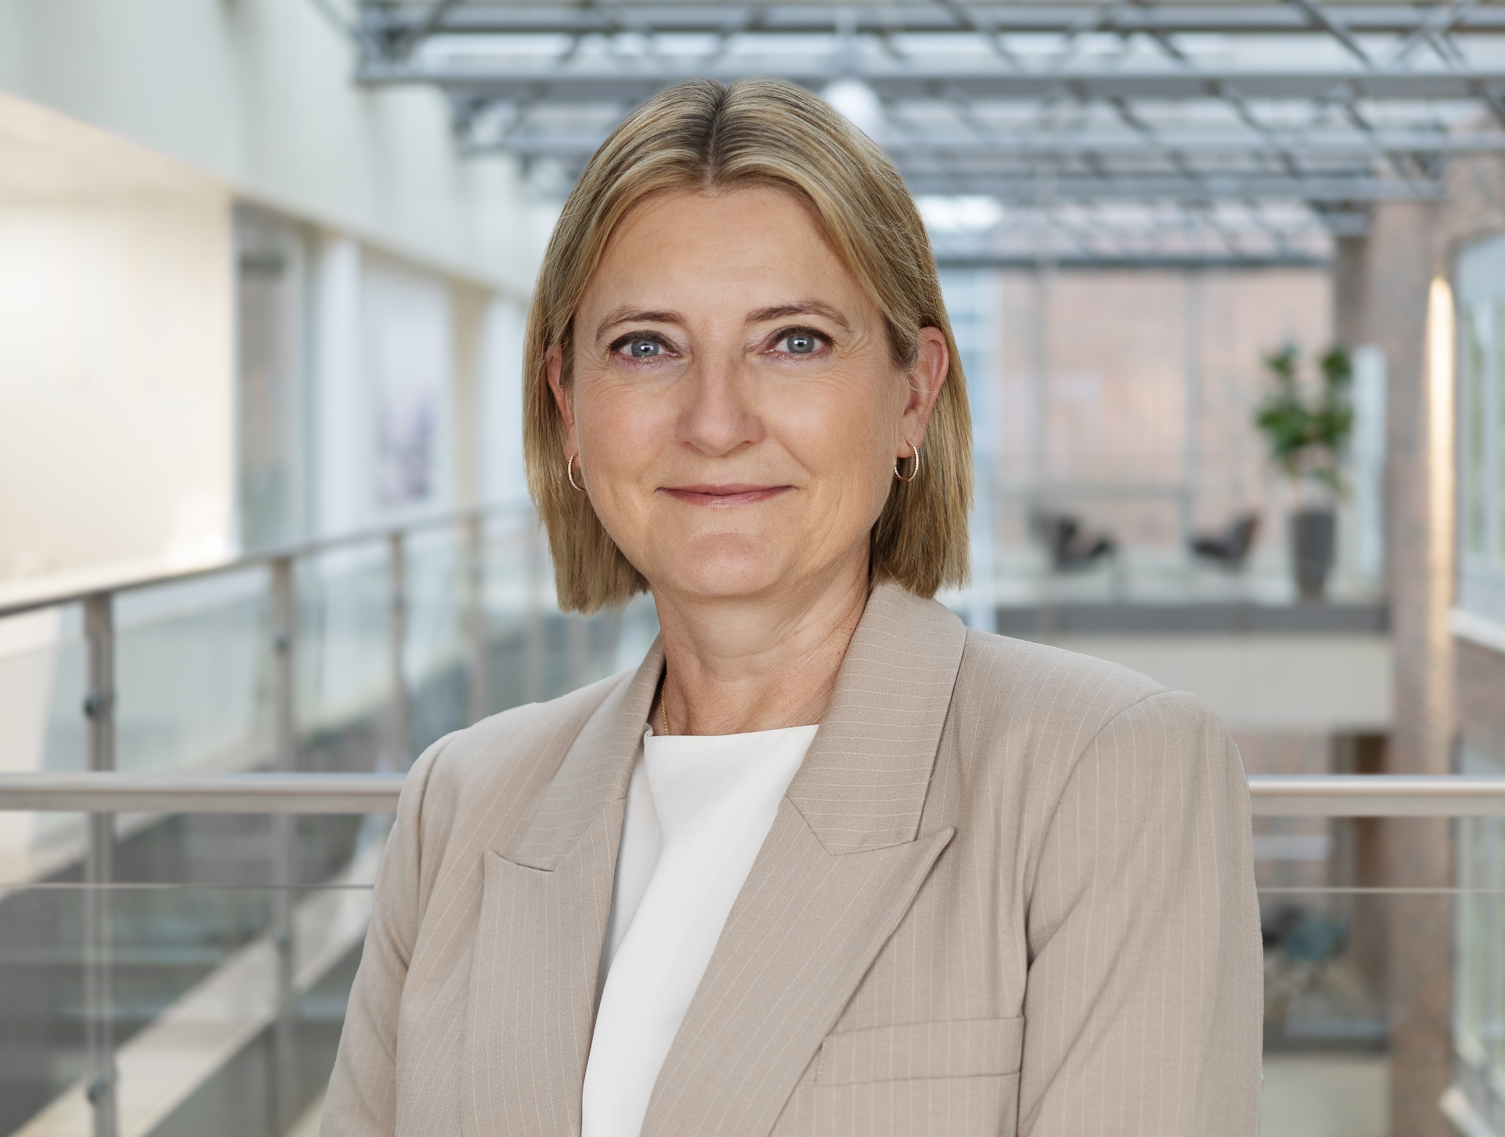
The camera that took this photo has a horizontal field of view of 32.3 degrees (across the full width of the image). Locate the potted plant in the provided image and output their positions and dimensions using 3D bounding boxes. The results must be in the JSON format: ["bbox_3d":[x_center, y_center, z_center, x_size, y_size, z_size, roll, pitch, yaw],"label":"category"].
[{"bbox_3d":[4.745,-0.830,22.400,0.820,2.180,0.800,0,3,0],"label":"potted plant"}]

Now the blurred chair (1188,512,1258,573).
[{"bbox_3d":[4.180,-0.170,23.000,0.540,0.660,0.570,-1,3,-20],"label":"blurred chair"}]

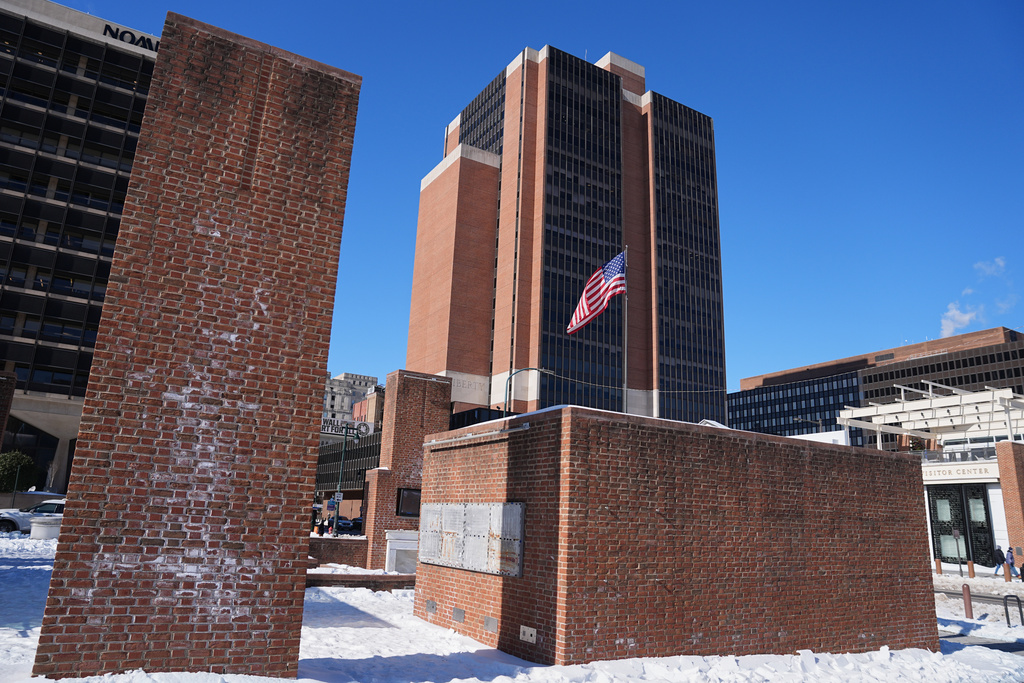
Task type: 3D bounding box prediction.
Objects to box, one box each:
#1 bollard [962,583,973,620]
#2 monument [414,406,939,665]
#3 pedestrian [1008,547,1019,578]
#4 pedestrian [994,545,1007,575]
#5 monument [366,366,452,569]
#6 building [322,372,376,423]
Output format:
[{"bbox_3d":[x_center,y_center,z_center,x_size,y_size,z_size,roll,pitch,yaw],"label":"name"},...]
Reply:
[{"bbox_3d":[12.138,6.927,18.181,0.150,0.890,0.150,11,-17,-31],"label":"bollard"},{"bbox_3d":[2.883,3.362,11.627,7.860,3.150,4.140,11,-17,-31],"label":"monument"},{"bbox_3d":[28.109,12.414,38.345,0.480,1.670,0.600,11,-17,-31],"label":"pedestrian"},{"bbox_3d":[28.015,12.618,39.261,0.500,1.690,0.600,11,-17,-31],"label":"pedestrian"},{"bbox_3d":[-3.078,3.930,20.920,2.460,5.830,1.050,11,-17,-31],"label":"monument"},{"bbox_3d":[-93.837,51.200,324.605,46.000,64.000,45.000,11,-17,-31],"label":"building"}]

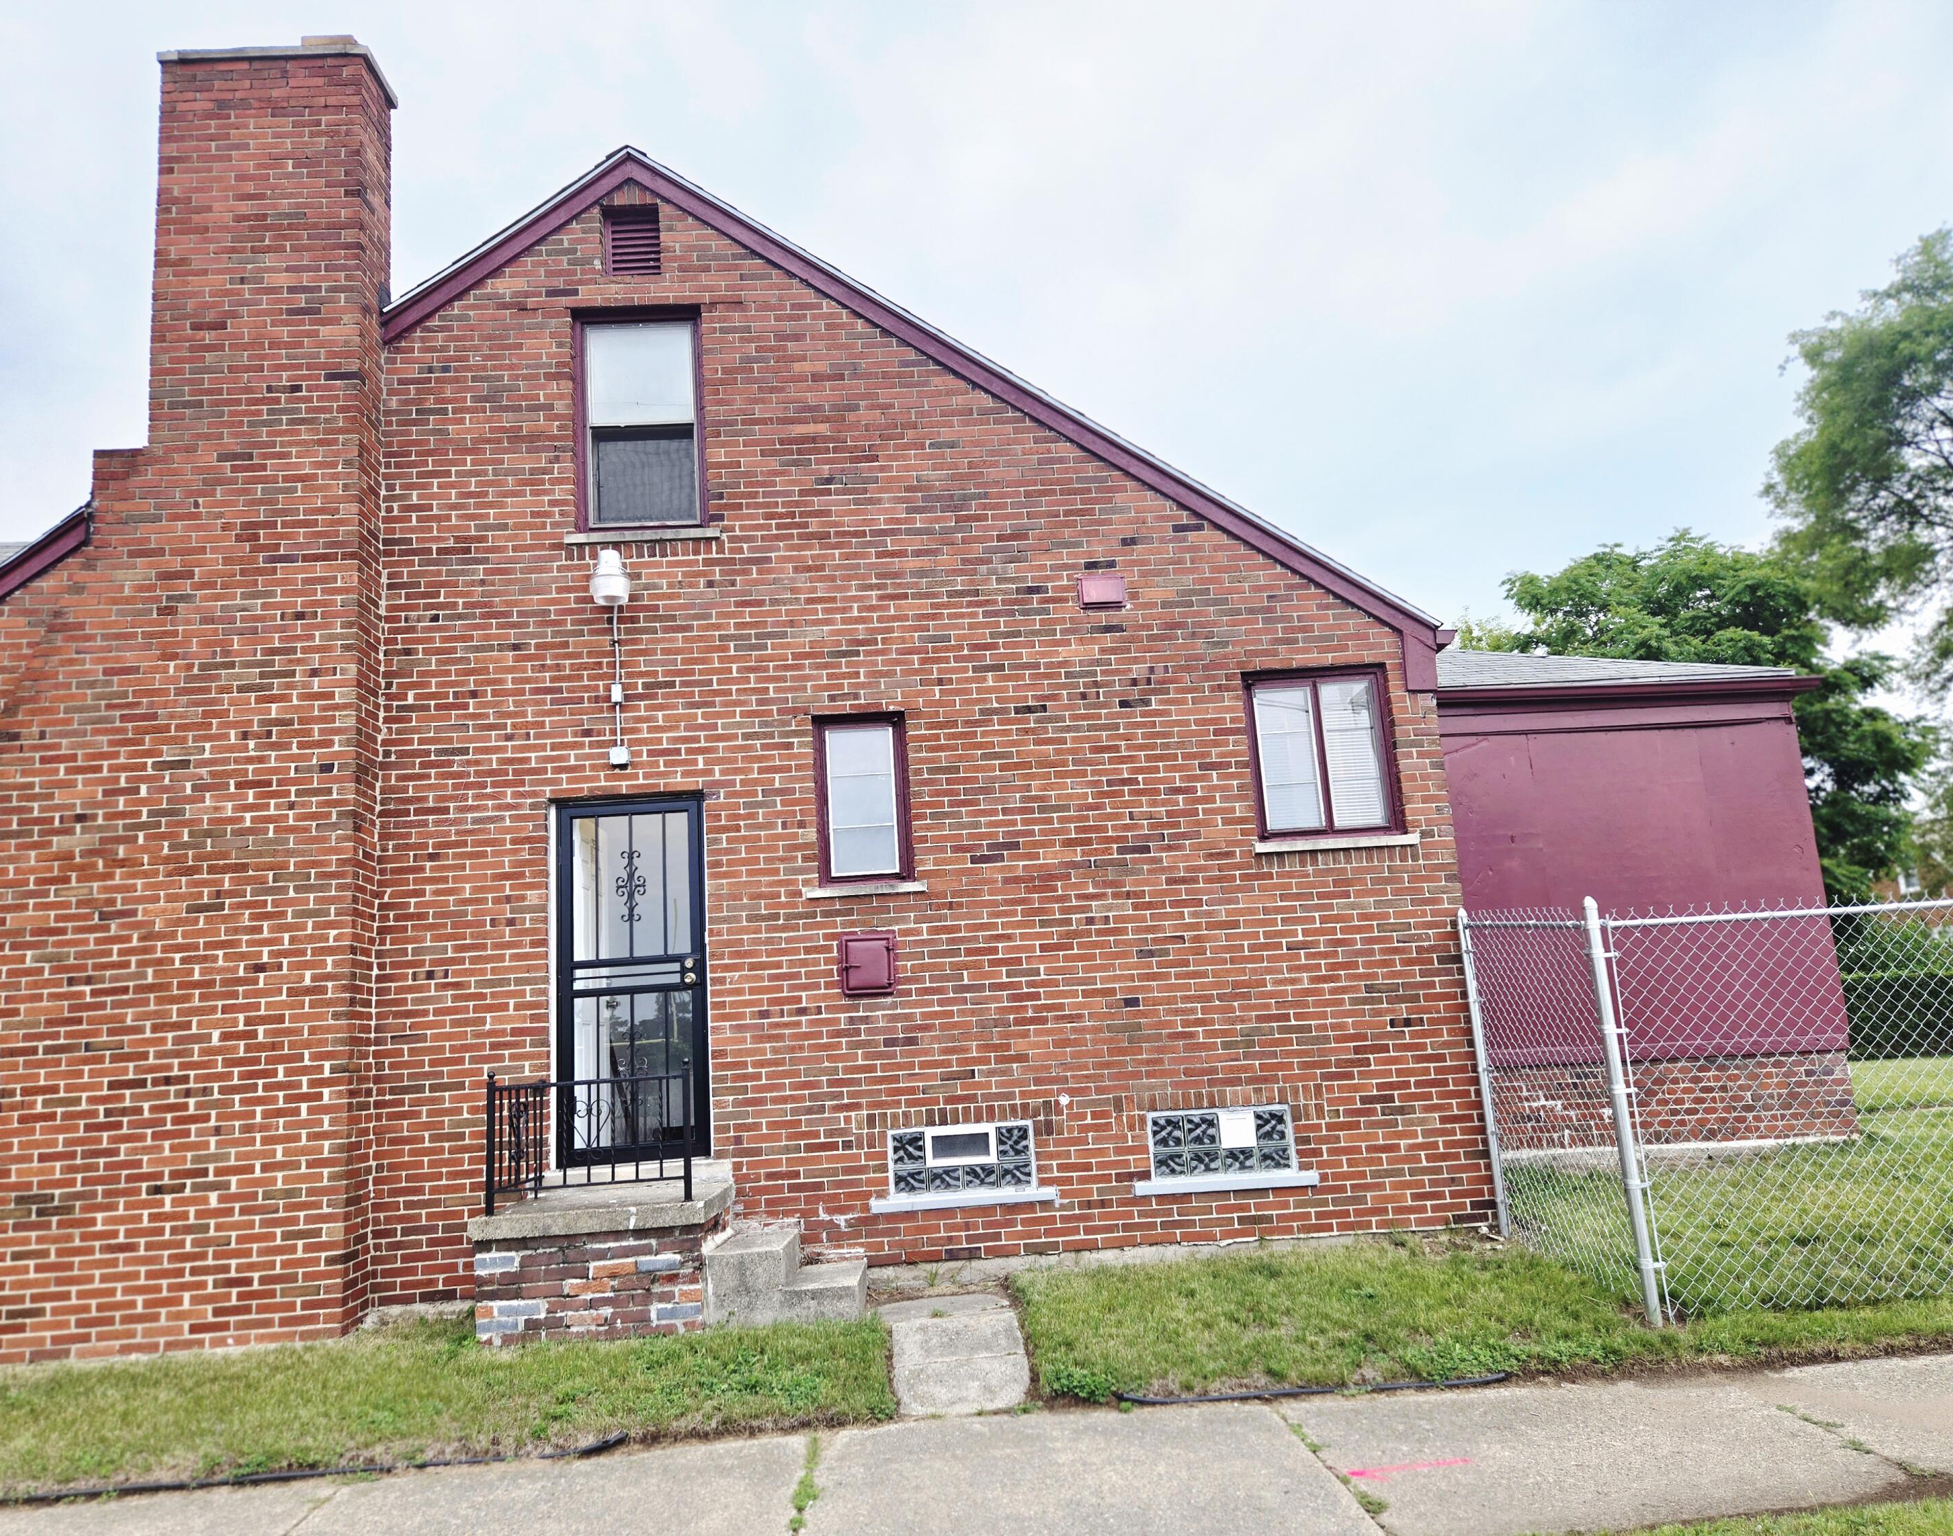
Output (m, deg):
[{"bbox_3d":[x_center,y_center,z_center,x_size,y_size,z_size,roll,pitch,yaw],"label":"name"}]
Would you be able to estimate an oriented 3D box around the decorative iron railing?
[{"bbox_3d":[-1.967,1.933,7.264,1.030,0.694,0.835,-3,-11,-3],"label":"decorative iron railing"}]

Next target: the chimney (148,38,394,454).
[{"bbox_3d":[-4.361,-3.183,8.487,1.277,2.792,0.510,-3,-11,-3],"label":"chimney"}]

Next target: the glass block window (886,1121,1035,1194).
[{"bbox_3d":[-0.078,2.234,7.779,0.819,0.373,0.100,-3,-11,-3],"label":"glass block window"}]

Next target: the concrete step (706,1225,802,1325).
[{"bbox_3d":[-1.165,2.693,7.208,0.378,0.373,0.750,-3,-11,-3],"label":"concrete step"}]

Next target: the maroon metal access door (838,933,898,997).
[{"bbox_3d":[-0.623,1.140,7.916,0.311,0.374,0.070,-3,-11,-3],"label":"maroon metal access door"}]

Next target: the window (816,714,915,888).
[{"bbox_3d":[-0.672,0.196,8.154,0.544,1.010,0.120,-3,-11,-3],"label":"window"}]

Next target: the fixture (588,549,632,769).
[{"bbox_3d":[-2.164,-0.671,8.066,0.237,1.306,0.280,-3,-11,-3],"label":"fixture"}]

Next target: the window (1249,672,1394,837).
[{"bbox_3d":[2.103,-0.073,8.304,0.879,1.007,0.120,-3,-11,-3],"label":"window"}]

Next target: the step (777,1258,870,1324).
[{"bbox_3d":[-0.788,2.770,7.206,0.366,0.174,0.750,-3,-11,-3],"label":"step"}]

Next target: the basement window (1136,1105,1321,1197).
[{"bbox_3d":[1.423,2.192,7.830,1.038,0.453,0.160,-3,-11,-3],"label":"basement window"}]

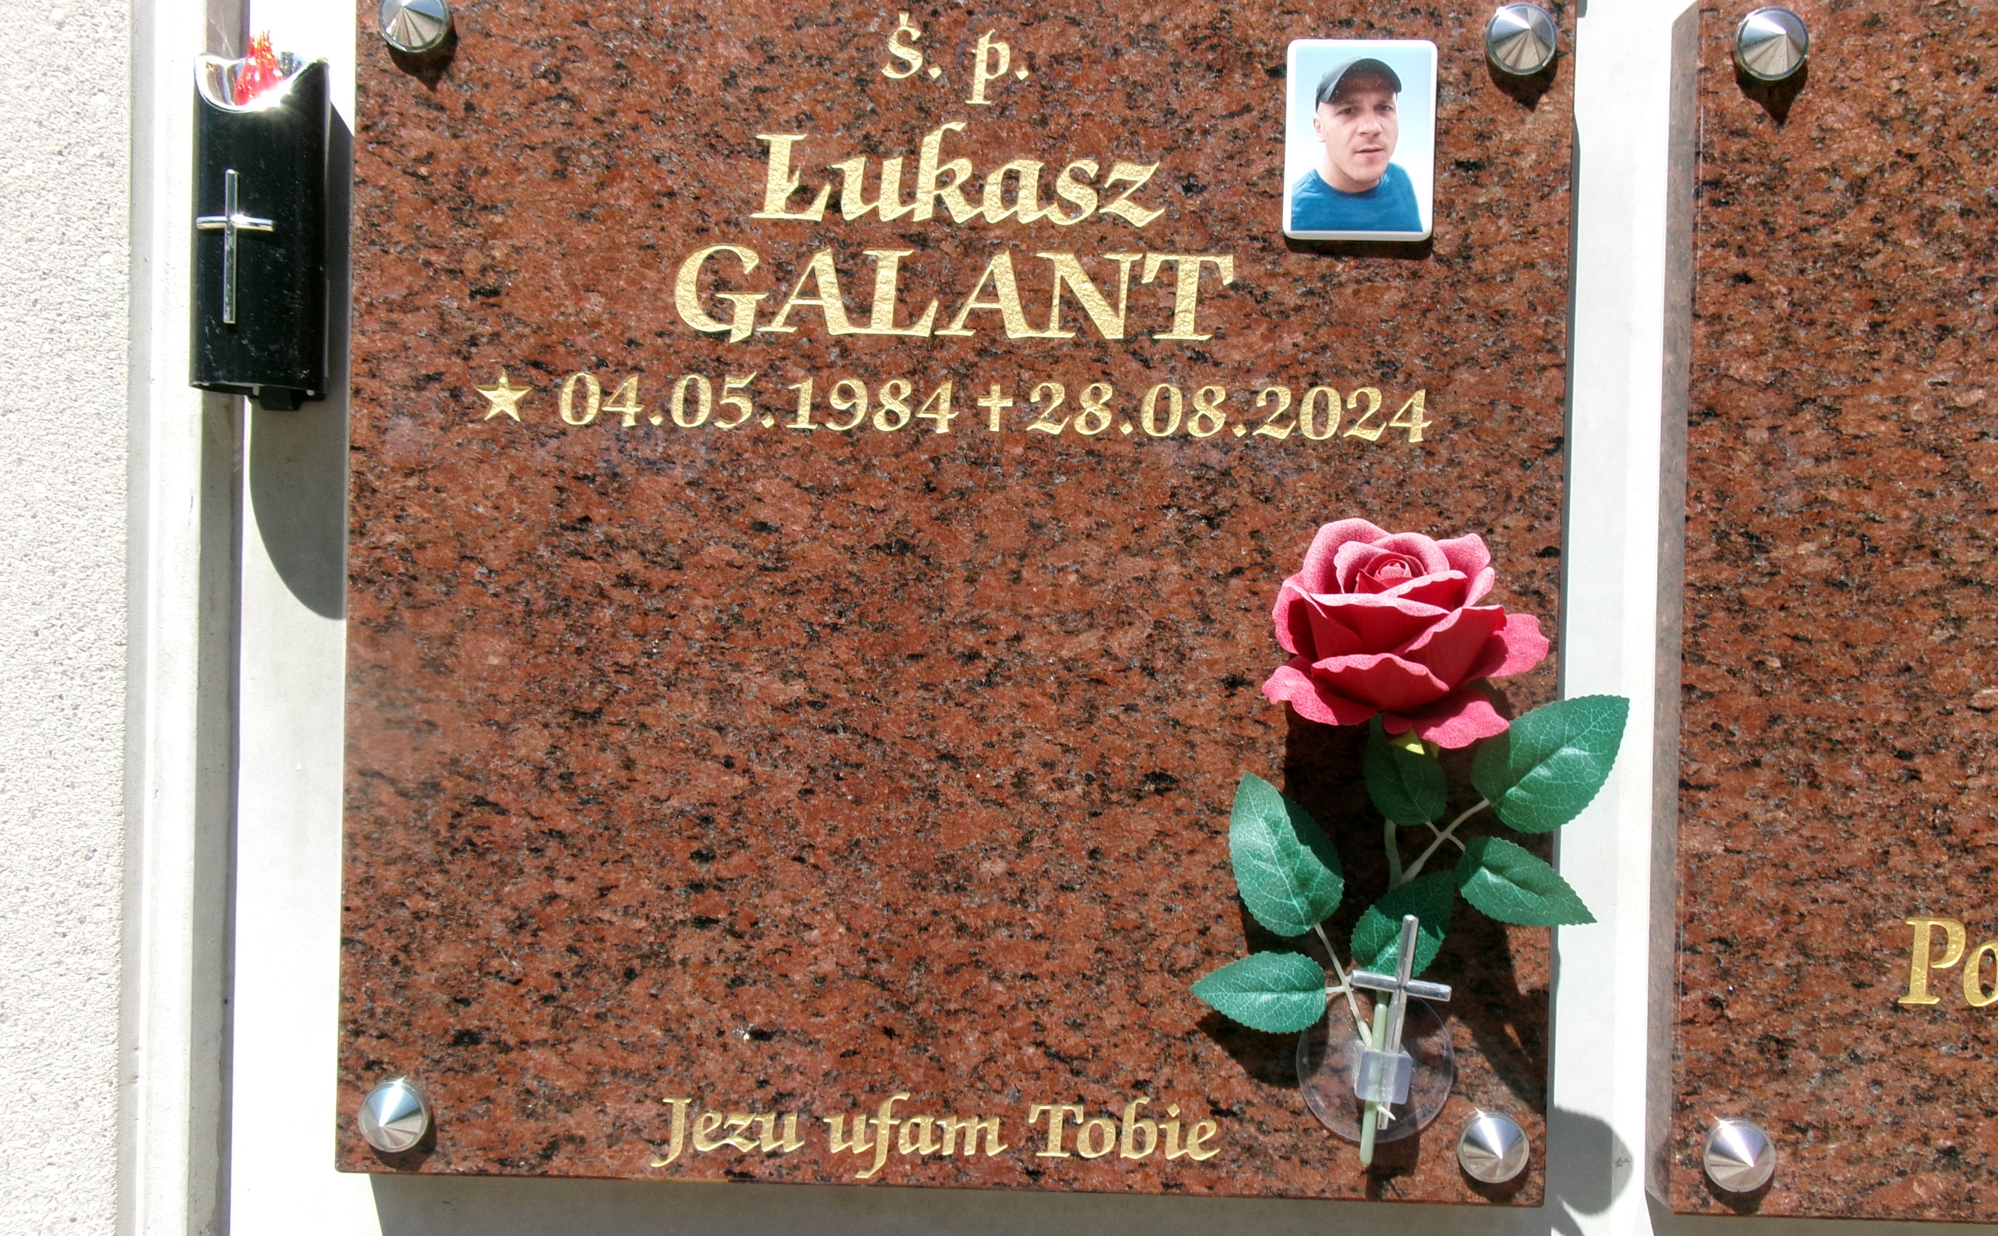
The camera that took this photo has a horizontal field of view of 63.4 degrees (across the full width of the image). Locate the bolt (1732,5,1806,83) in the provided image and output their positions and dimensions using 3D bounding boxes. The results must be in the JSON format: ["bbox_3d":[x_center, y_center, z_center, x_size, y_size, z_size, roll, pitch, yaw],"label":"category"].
[{"bbox_3d":[0.312,-0.232,0.650,0.029,0.029,0.017,1,0,1],"label":"bolt"}]

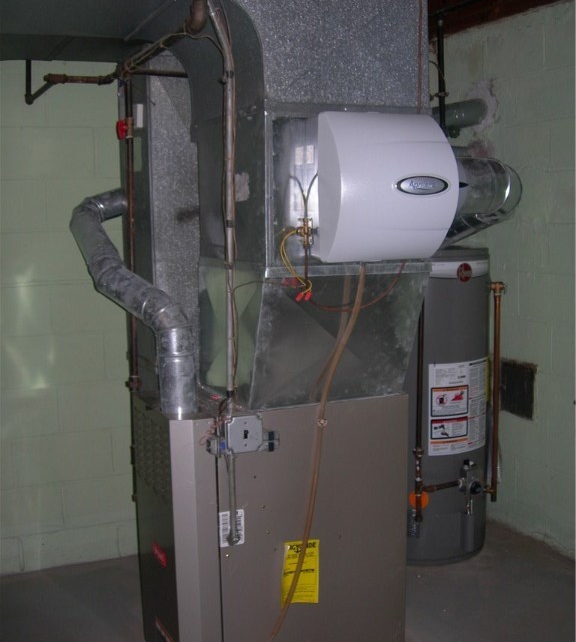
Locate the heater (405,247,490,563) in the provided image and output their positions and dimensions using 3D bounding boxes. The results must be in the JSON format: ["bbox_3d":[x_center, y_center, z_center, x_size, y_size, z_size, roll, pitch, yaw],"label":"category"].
[{"bbox_3d":[0.586,0.337,3.591,0.535,1.265,0.565,-1,9,0],"label":"heater"}]

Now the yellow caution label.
[{"bbox_3d":[0.042,0.760,2.530,0.117,0.204,0.008,-5,10,-23],"label":"yellow caution label"}]

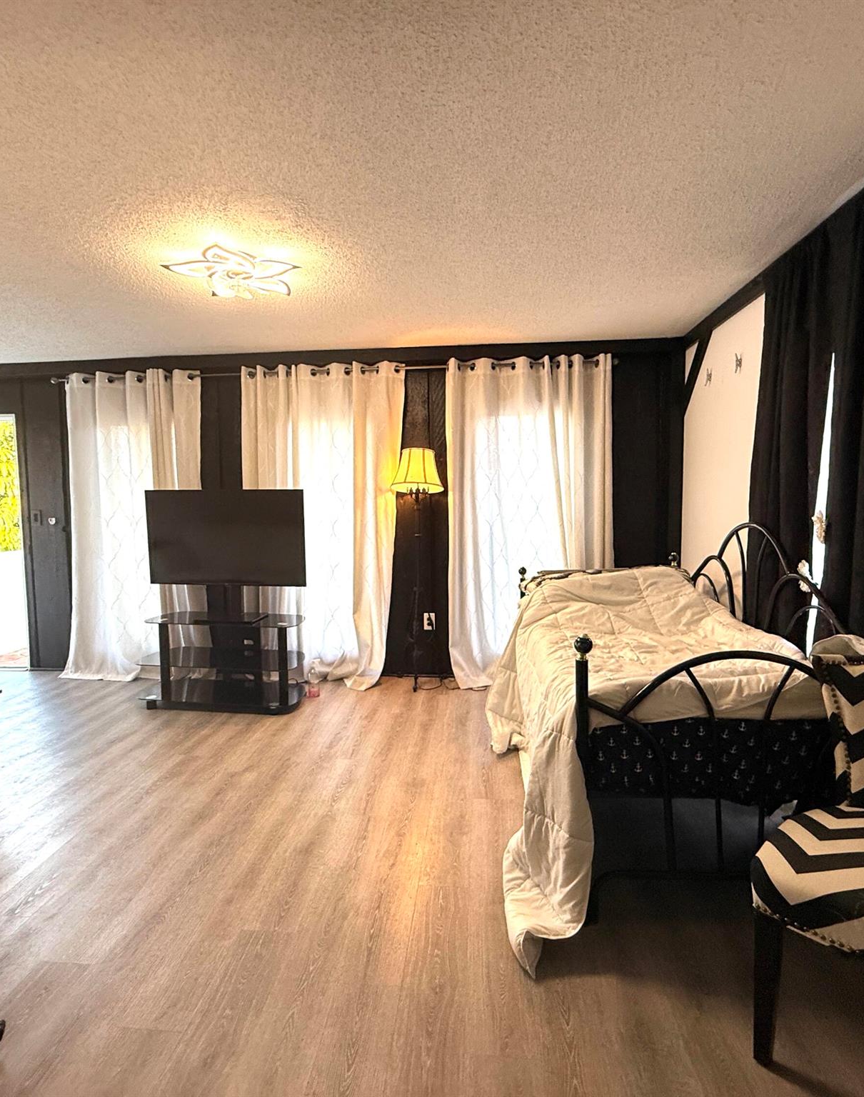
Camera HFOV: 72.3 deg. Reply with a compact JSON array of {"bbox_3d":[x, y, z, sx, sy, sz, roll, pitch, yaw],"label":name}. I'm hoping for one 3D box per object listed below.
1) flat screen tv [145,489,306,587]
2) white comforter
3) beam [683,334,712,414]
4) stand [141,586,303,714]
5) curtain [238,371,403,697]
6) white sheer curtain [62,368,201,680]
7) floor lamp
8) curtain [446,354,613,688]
[{"bbox_3d":[-1.343,-0.070,3.857,1.090,0.625,0.070,0,4,10],"label":"flat screen tv"},{"bbox_3d":[0.807,0.617,2.653,1.080,0.910,2.170,-1,4,5],"label":"white comforter"},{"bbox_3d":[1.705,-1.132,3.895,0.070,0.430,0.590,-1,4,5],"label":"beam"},{"bbox_3d":[-1.384,0.622,3.949,1.030,0.810,0.450,0,4,10],"label":"stand"},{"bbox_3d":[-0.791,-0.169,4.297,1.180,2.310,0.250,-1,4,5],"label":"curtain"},{"bbox_3d":[-2.243,-0.162,4.457,1.090,2.320,0.200,-1,4,5],"label":"white sheer curtain"},{"bbox_3d":[-0.093,0.138,4.201,0.370,1.700,0.370,-1,4,5],"label":"floor lamp"},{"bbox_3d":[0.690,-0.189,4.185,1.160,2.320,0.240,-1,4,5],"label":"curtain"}]

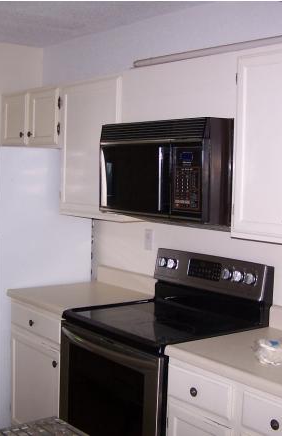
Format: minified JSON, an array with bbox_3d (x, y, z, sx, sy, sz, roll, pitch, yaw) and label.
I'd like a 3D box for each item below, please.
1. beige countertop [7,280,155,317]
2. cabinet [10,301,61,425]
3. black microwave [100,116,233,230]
[{"bbox_3d":[-0.314,0.451,3.564,0.635,0.042,0.618,-2,5,-38],"label":"beige countertop"},{"bbox_3d":[-0.314,0.905,3.602,0.615,0.874,0.612,-2,5,-38],"label":"cabinet"},{"bbox_3d":[0.200,-0.218,3.030,0.430,0.450,0.775,-2,5,-38],"label":"black microwave"}]

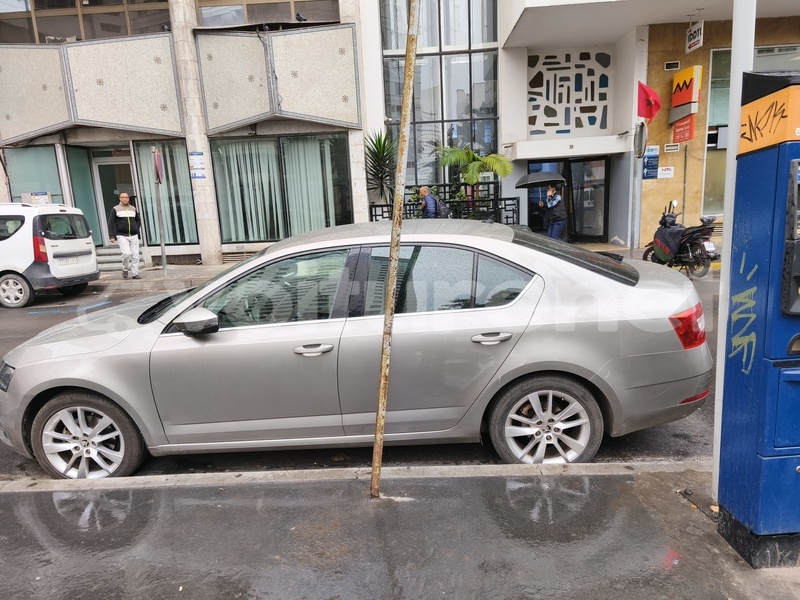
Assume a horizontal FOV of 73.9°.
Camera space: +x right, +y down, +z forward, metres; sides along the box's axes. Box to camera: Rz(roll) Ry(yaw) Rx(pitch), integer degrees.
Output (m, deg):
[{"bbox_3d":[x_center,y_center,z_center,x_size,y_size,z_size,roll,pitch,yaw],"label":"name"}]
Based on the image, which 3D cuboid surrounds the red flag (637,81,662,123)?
[{"bbox_3d":[4.670,-3.708,9.928,0.480,0.780,0.220,-4,12,-5],"label":"red flag"}]

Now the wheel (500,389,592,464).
[{"bbox_3d":[0.835,0.714,3.079,0.480,0.480,0.190,-2,12,2],"label":"wheel"}]

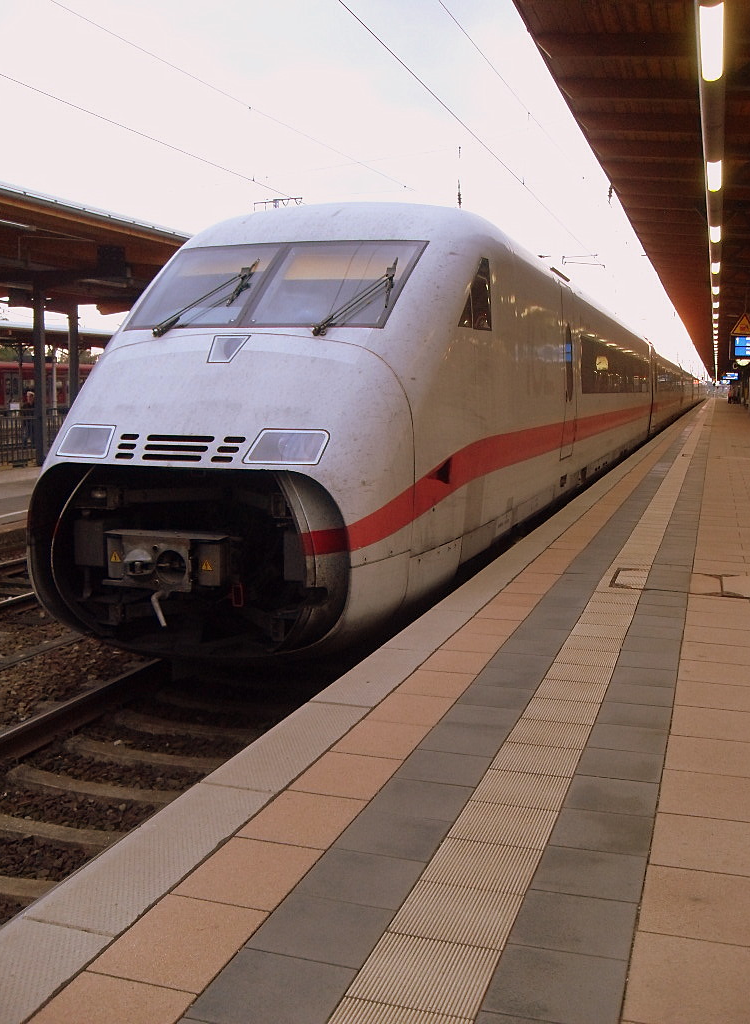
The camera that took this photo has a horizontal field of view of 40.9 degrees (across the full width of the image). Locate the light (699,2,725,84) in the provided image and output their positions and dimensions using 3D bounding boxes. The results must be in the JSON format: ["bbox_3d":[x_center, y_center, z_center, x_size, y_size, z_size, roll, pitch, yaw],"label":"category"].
[{"bbox_3d":[2.259,-3.153,6.716,0.140,0.130,1.530,3,7,19],"label":"light"}]

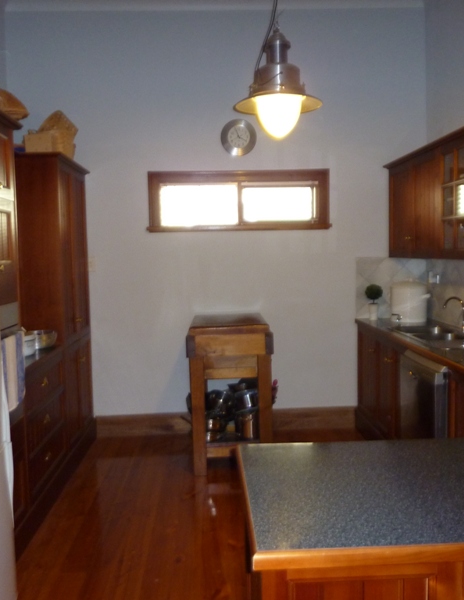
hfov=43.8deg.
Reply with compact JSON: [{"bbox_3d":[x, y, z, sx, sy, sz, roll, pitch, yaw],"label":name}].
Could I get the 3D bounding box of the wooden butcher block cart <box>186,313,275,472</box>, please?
[{"bbox_3d":[-0.013,0.641,4.100,0.545,0.995,0.670,-1,5,-2],"label":"wooden butcher block cart"}]

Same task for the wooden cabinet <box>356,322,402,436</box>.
[{"bbox_3d":[1.318,0.657,4.208,0.572,0.885,1.032,-1,5,-2],"label":"wooden cabinet"}]

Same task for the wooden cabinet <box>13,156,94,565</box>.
[{"bbox_3d":[-1.343,0.151,3.608,0.573,2.110,1.947,-1,5,-2],"label":"wooden cabinet"}]

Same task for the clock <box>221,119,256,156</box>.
[{"bbox_3d":[0.055,-1.269,4.506,0.286,0.286,0.042,-1,5,-2],"label":"clock"}]

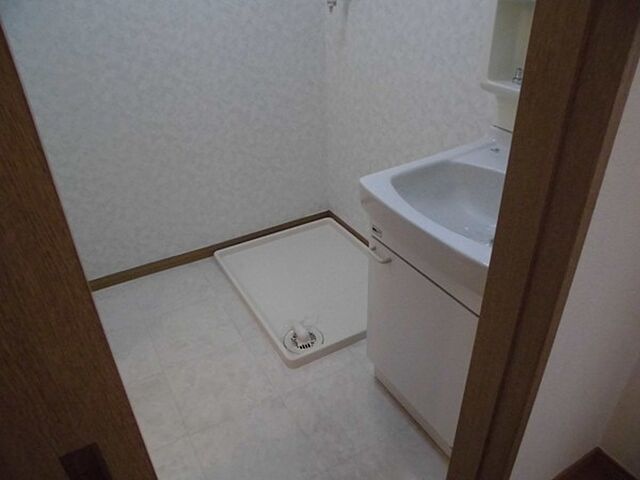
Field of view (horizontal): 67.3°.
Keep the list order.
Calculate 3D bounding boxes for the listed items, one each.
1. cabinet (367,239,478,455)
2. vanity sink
[{"bbox_3d":[0.453,0.275,1.308,0.448,0.542,0.508,-18,35,-24],"label":"cabinet"},{"bbox_3d":[0.416,-0.040,1.104,0.502,0.212,0.524,-18,35,-24],"label":"vanity sink"}]

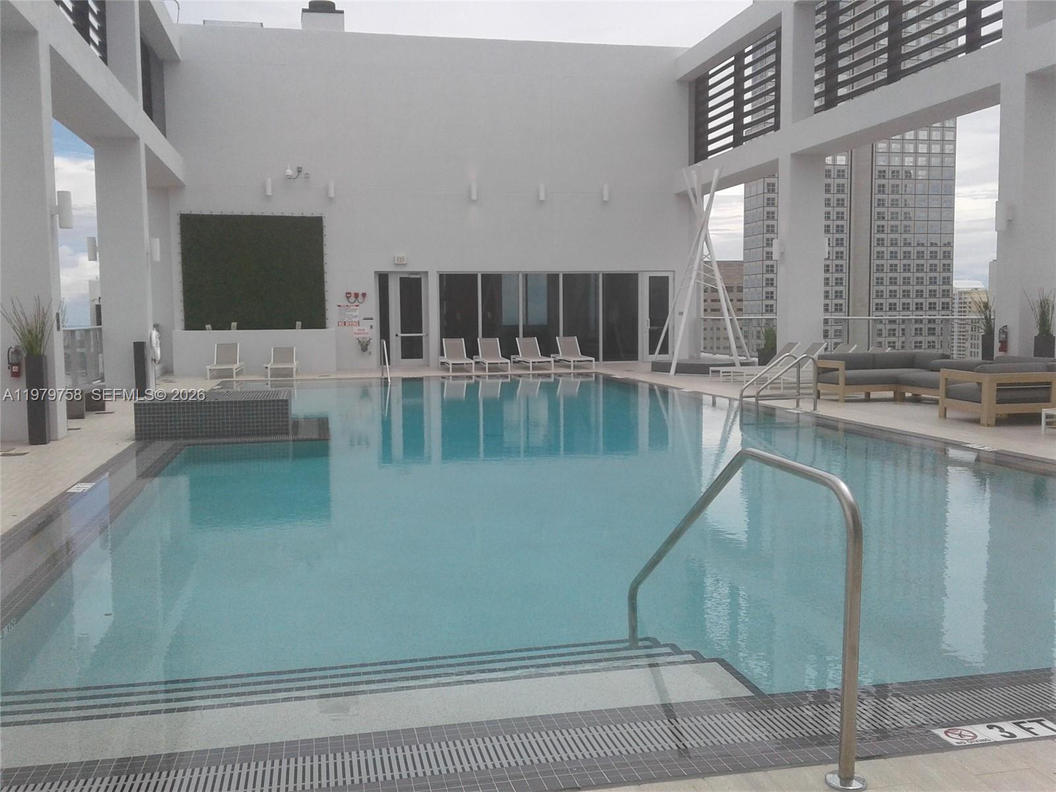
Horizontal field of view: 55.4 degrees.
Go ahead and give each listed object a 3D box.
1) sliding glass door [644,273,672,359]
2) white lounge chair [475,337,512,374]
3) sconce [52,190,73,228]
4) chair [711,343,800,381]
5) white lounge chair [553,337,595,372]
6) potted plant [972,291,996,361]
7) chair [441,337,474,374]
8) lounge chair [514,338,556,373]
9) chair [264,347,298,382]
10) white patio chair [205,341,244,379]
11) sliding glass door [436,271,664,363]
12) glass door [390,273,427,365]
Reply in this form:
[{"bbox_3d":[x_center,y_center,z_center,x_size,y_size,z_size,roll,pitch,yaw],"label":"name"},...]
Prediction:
[{"bbox_3d":[3.926,-2.388,30.302,0.980,2.680,0.100,-2,5,-12],"label":"sliding glass door"},{"bbox_3d":[-0.952,-1.100,26.852,0.630,0.820,2.000,-2,5,-12],"label":"white lounge chair"},{"bbox_3d":[-5.834,-2.341,12.612,0.234,0.480,0.170,-2,5,-12],"label":"sconce"},{"bbox_3d":[4.955,-0.775,21.971,1.930,0.800,0.630,-2,5,-13],"label":"chair"},{"bbox_3d":[1.209,-1.165,27.265,0.630,0.820,2.000,-2,5,-13],"label":"white lounge chair"},{"bbox_3d":[7.536,-0.843,16.603,0.400,1.740,0.400,-2,5,-12],"label":"potted plant"},{"bbox_3d":[-1.913,-1.105,27.246,0.700,0.870,1.950,-2,5,-12],"label":"chair"},{"bbox_3d":[0.150,-1.155,27.608,0.700,0.870,1.950,-2,5,-14],"label":"lounge chair"},{"bbox_3d":[-6.260,-0.868,25.715,0.700,0.730,1.950,-2,5,-12],"label":"chair"},{"bbox_3d":[-7.630,-0.885,25.418,0.700,0.840,1.950,-1,5,-10],"label":"white patio chair"},{"bbox_3d":[0.544,-2.289,29.577,6.450,2.700,0.120,-2,5,-12],"label":"sliding glass door"},{"bbox_3d":[-3.375,-2.167,28.736,1.020,2.670,0.100,-2,5,-12],"label":"glass door"}]

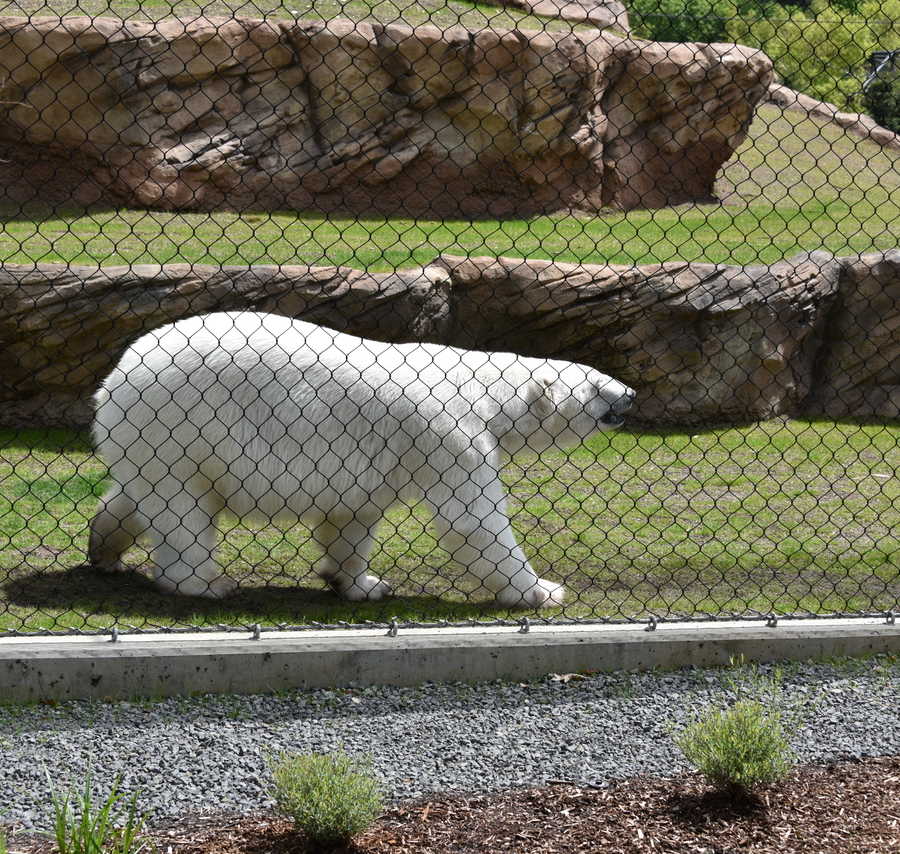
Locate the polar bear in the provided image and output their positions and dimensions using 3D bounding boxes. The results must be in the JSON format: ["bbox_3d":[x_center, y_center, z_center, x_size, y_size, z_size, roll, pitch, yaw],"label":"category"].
[{"bbox_3d":[-0.350,0.110,7.650,2.090,1.090,0.700,1,4,2],"label":"polar bear"}]

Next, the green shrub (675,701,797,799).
[{"bbox_3d":[0.777,0.869,5.420,0.325,0.250,0.320,1,4,0],"label":"green shrub"}]

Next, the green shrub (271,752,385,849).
[{"bbox_3d":[-0.299,0.905,4.870,0.285,0.225,0.285,1,4,0],"label":"green shrub"}]

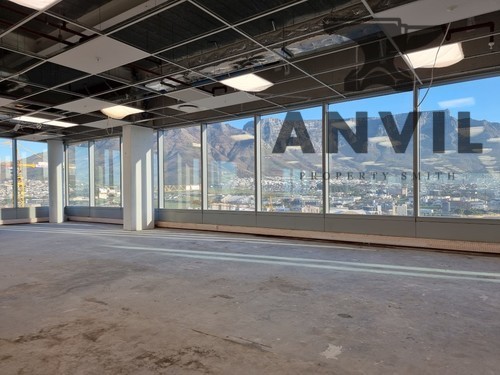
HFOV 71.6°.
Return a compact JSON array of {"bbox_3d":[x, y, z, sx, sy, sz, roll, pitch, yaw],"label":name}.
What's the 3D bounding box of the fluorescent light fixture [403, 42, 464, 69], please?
[{"bbox_3d":[2.265,-1.548,4.268,0.606,0.091,0.606,-1,-1,35],"label":"fluorescent light fixture"}]

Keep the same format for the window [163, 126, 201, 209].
[{"bbox_3d":[-1.724,-0.473,8.575,1.400,1.990,0.100,-1,-1,35],"label":"window"}]

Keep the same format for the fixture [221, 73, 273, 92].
[{"bbox_3d":[-0.064,-1.504,5.088,0.590,0.090,0.590,-1,-1,35],"label":"fixture"}]

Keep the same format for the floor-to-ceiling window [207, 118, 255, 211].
[{"bbox_3d":[-0.476,-0.492,7.709,1.400,1.990,0.100,-1,-1,35],"label":"floor-to-ceiling window"}]

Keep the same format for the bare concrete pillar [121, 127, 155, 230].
[{"bbox_3d":[-2.764,-0.232,8.615,0.360,2.520,0.660,-1,-1,35],"label":"bare concrete pillar"}]

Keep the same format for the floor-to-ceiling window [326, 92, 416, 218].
[{"bbox_3d":[2.059,-0.507,6.016,1.454,2.040,0.101,-1,-1,35],"label":"floor-to-ceiling window"}]

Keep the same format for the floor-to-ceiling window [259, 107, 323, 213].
[{"bbox_3d":[0.807,-0.492,6.885,1.454,2.040,0.101,-1,-1,35],"label":"floor-to-ceiling window"}]

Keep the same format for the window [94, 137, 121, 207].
[{"bbox_3d":[-4.295,-0.435,10.360,1.400,1.990,0.100,-1,-1,35],"label":"window"}]

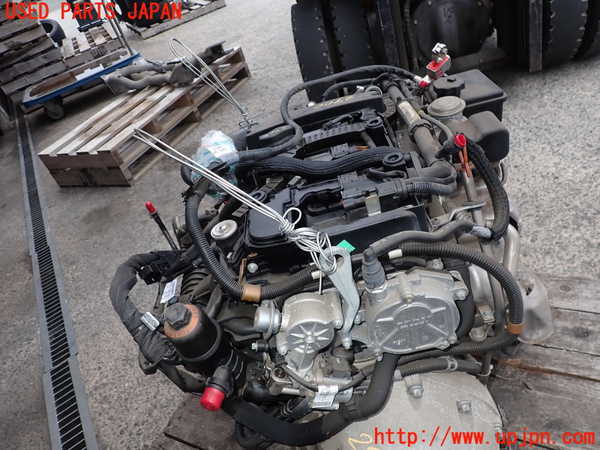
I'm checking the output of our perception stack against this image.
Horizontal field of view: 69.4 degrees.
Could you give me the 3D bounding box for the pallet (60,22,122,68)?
[{"bbox_3d":[-3.370,-2.971,7.189,1.000,0.140,1.100,-22,36,-4],"label":"pallet"}]

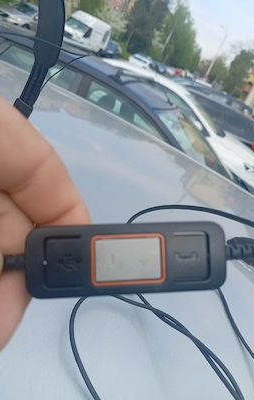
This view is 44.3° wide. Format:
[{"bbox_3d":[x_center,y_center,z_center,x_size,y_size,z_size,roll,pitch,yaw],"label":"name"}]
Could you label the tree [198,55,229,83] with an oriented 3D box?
[{"bbox_3d":[14.124,-21.311,52.150,5.500,6.700,5.500,26,24,0],"label":"tree"}]

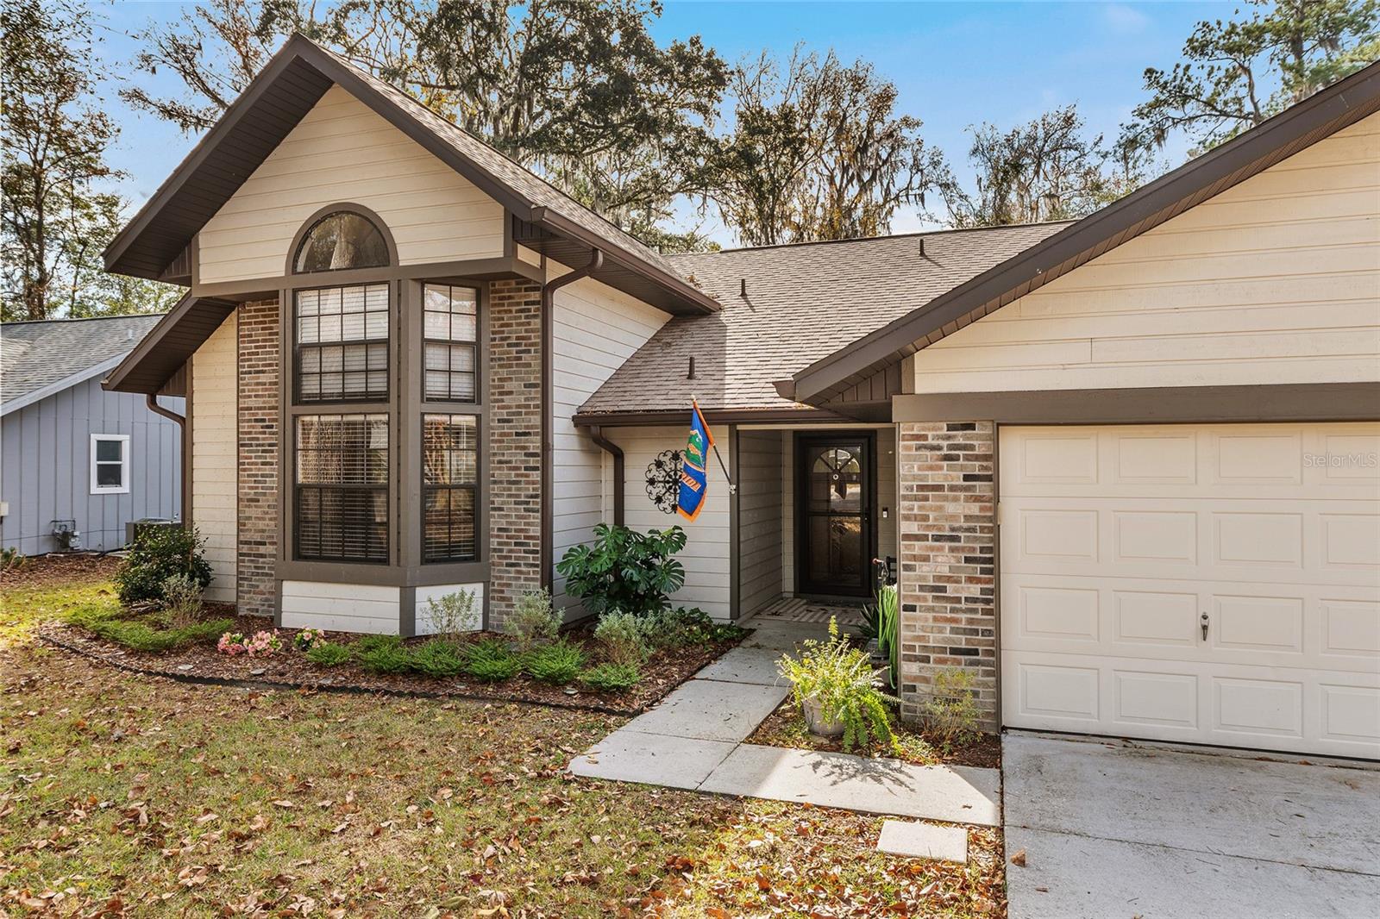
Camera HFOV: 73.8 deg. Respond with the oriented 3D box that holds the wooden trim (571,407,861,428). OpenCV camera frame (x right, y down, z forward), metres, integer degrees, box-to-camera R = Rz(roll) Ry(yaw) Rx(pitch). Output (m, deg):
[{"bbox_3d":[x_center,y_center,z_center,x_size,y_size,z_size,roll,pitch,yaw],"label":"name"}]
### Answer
[{"bbox_3d":[0.223,-0.407,9.246,3.100,0.150,0.130,0,-1,19],"label":"wooden trim"}]

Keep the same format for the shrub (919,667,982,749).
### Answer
[{"bbox_3d":[1.667,1.560,5.895,0.400,0.500,0.380,0,-1,19],"label":"shrub"}]

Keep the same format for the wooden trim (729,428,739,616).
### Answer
[{"bbox_3d":[0.484,0.665,9.970,0.100,2.110,0.100,0,-1,19],"label":"wooden trim"}]

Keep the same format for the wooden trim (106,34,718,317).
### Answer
[{"bbox_3d":[-2.811,-2.920,11.017,5.000,2.120,5.100,0,-1,19],"label":"wooden trim"}]

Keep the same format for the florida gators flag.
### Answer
[{"bbox_3d":[0.040,0.001,9.020,0.220,1.150,0.570,0,-1,31],"label":"florida gators flag"}]

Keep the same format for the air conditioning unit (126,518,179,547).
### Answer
[{"bbox_3d":[-10.219,1.475,17.524,0.760,0.620,0.760,0,-1,19],"label":"air conditioning unit"}]

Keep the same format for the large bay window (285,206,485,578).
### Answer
[{"bbox_3d":[-3.307,-0.686,9.420,2.450,3.720,0.620,0,-1,19],"label":"large bay window"}]

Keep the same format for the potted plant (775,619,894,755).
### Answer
[{"bbox_3d":[0.989,1.441,6.048,0.740,0.770,0.680,0,-1,19],"label":"potted plant"}]

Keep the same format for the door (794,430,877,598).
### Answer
[{"bbox_3d":[1.847,0.678,11.677,1.050,2.110,0.100,0,-1,19],"label":"door"}]

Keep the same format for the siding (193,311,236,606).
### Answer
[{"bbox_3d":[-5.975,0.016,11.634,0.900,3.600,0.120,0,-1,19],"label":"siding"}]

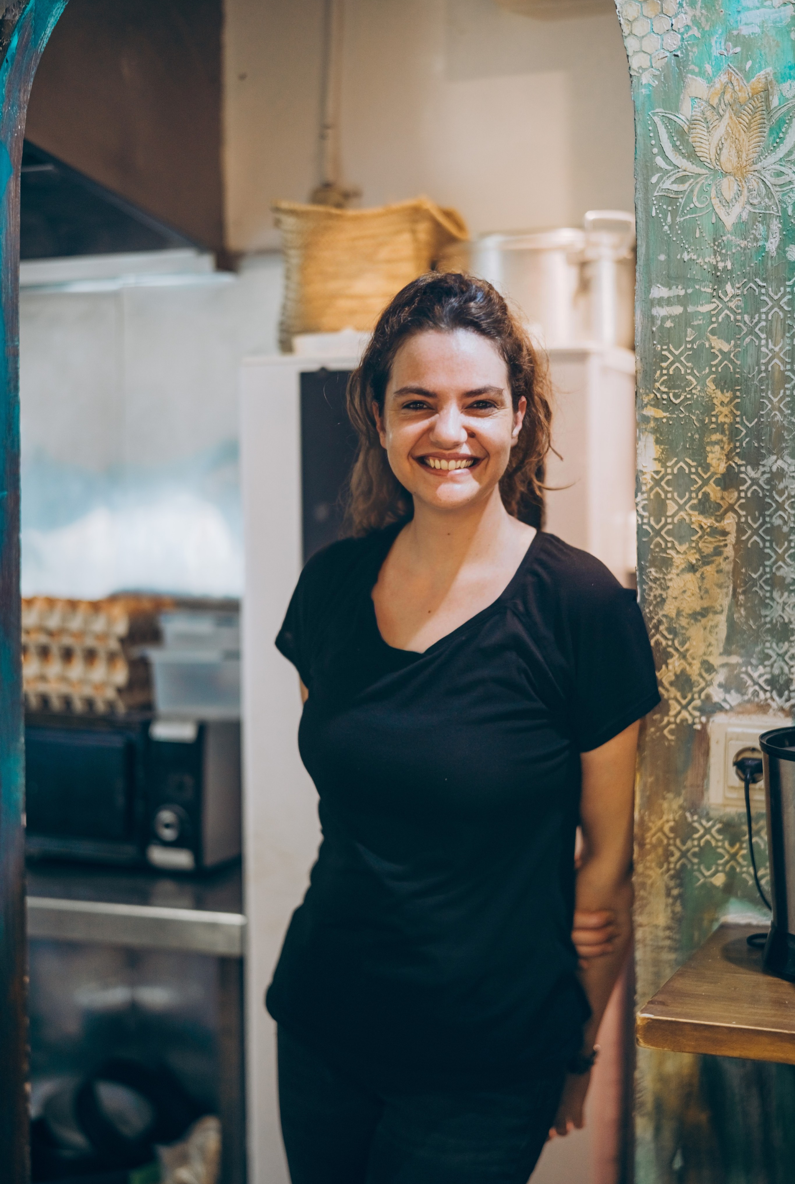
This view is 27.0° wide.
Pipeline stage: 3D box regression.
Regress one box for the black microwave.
[{"bbox_3d":[-0.487,0.355,3.173,0.450,0.270,0.350,1,3,24],"label":"black microwave"}]

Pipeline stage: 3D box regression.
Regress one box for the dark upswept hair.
[{"bbox_3d":[0.054,-0.198,1.760,0.215,0.275,0.225,0,3,1],"label":"dark upswept hair"}]

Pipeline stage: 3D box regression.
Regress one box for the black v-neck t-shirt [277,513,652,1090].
[{"bbox_3d":[0.070,0.209,1.750,0.400,0.565,0.255,1,3,18],"label":"black v-neck t-shirt"}]

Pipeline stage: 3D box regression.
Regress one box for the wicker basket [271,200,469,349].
[{"bbox_3d":[-0.033,-0.515,2.824,0.280,0.265,0.240,1,3,18],"label":"wicker basket"}]

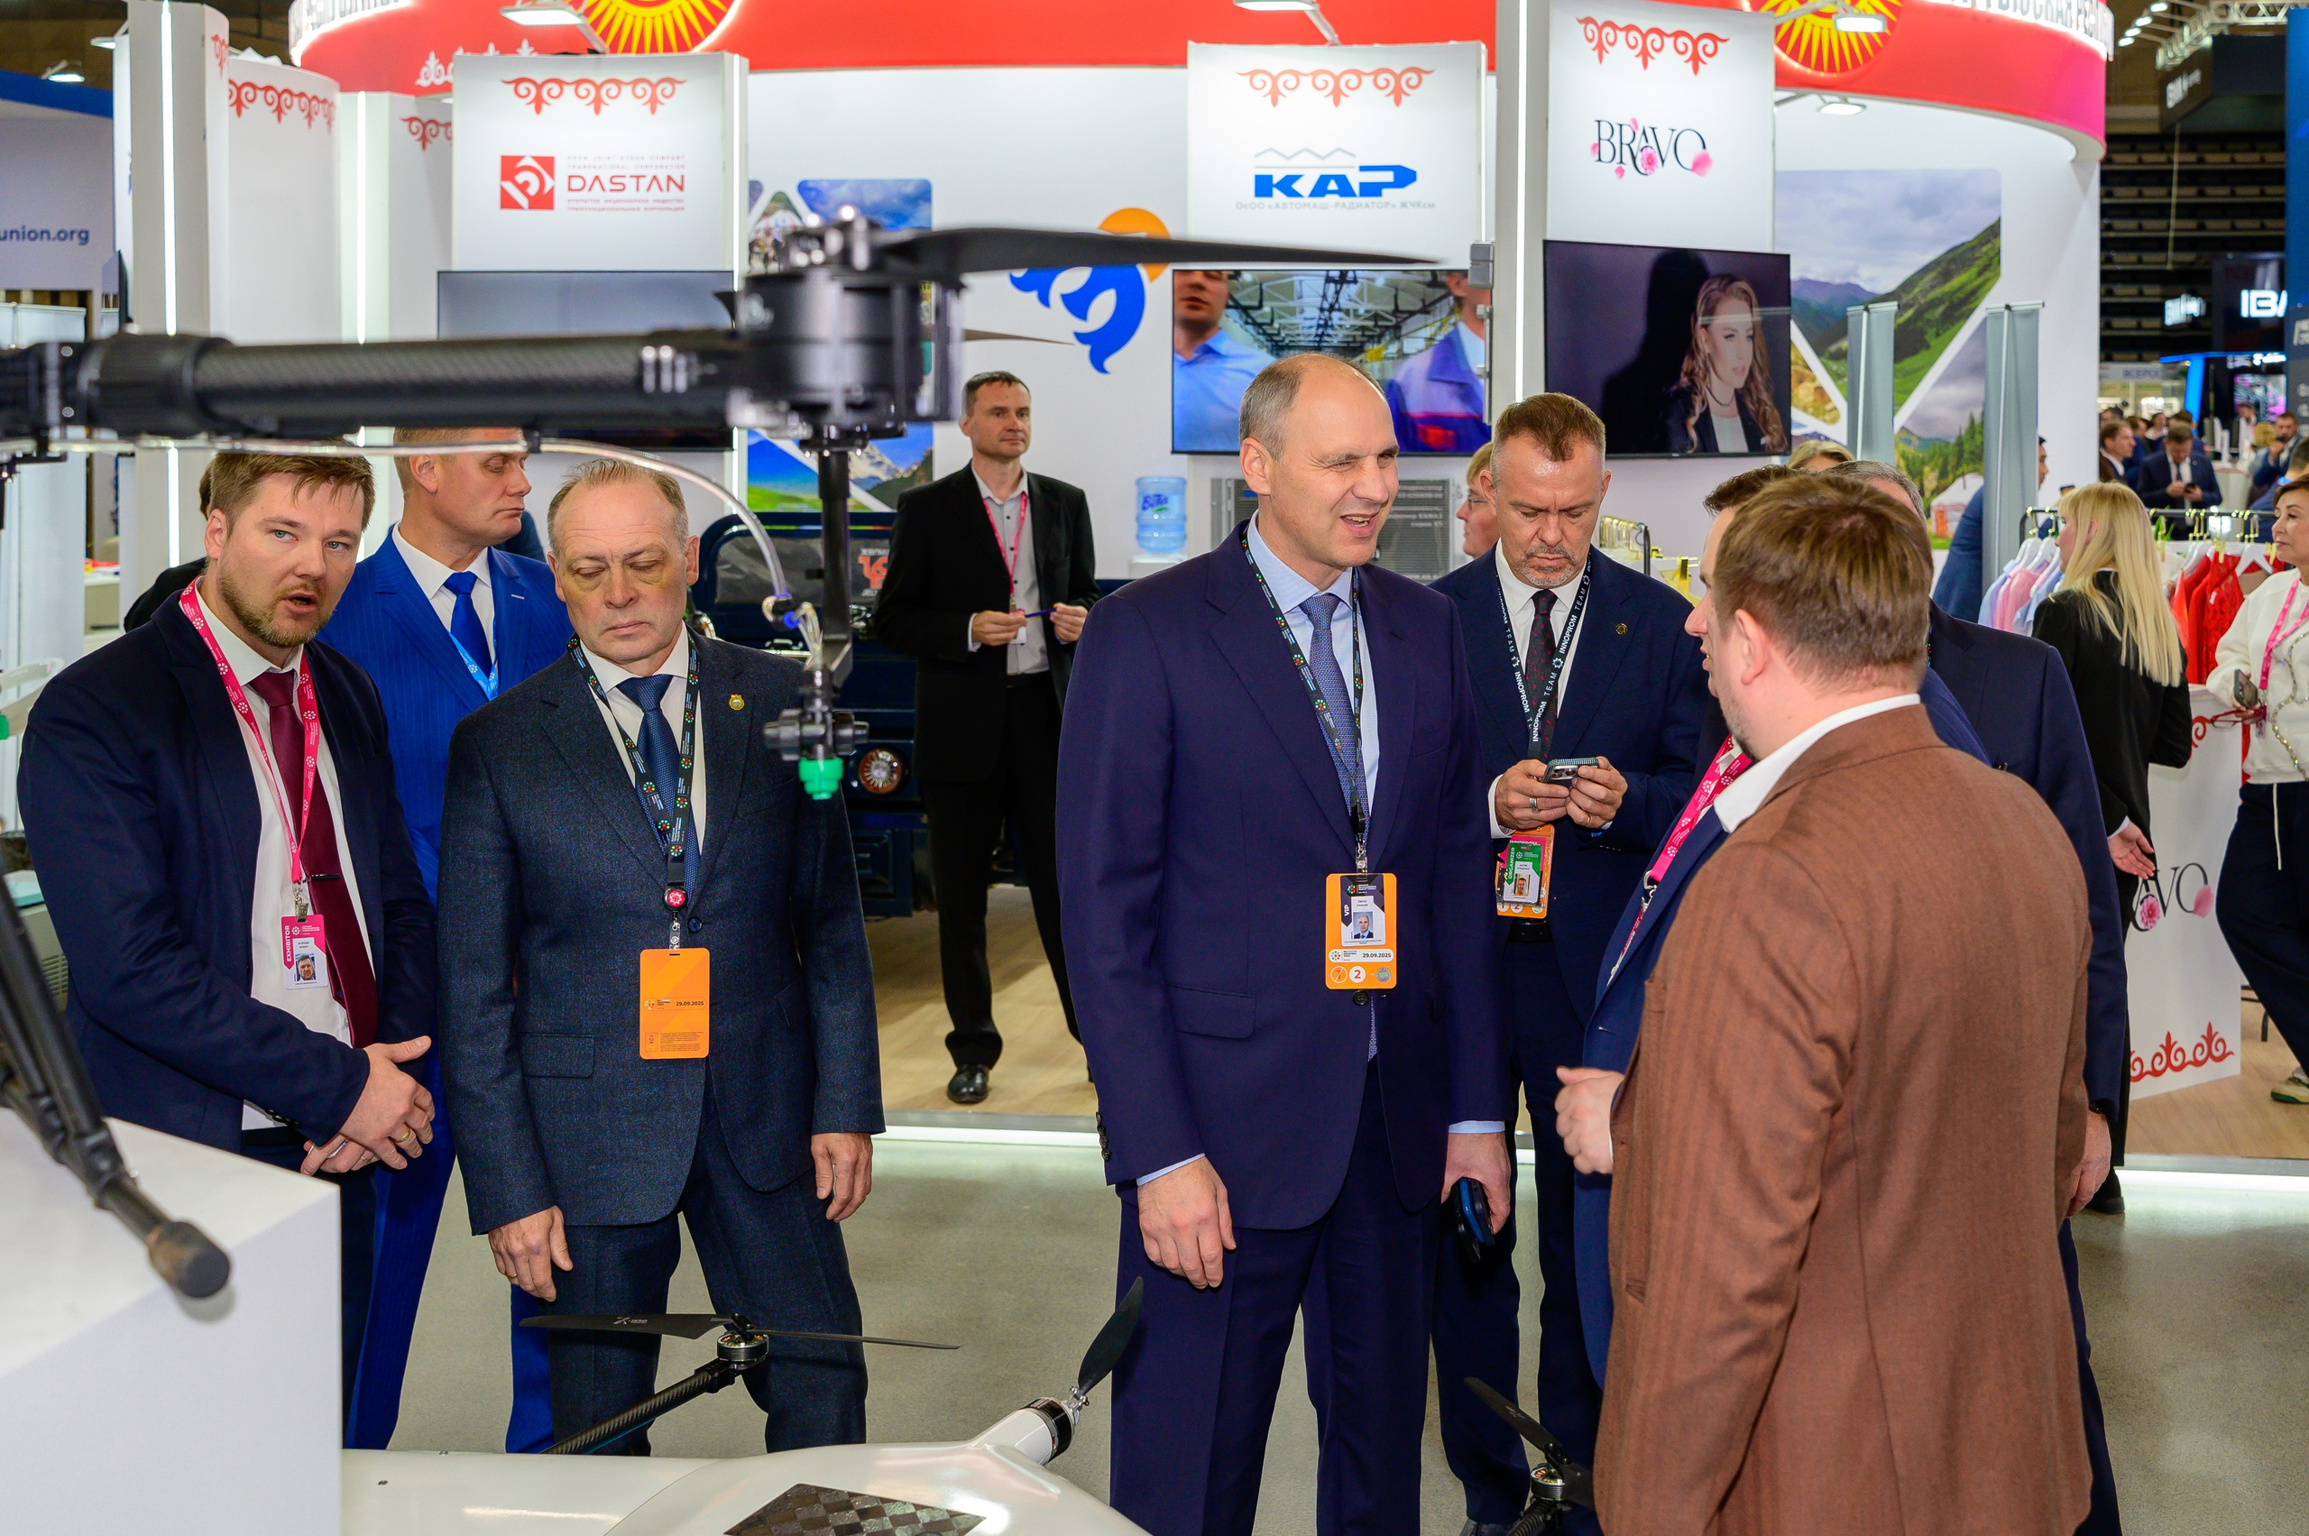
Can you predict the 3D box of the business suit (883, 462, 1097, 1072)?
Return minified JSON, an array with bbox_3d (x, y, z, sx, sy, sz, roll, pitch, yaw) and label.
[{"bbox_3d":[-0.406,-0.002,6.300,0.560,1.470,0.380,-2,5,-25],"label":"business suit"}]

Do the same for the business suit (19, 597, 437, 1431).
[{"bbox_3d":[-1.098,0.519,3.080,0.420,1.450,0.550,4,6,40],"label":"business suit"}]

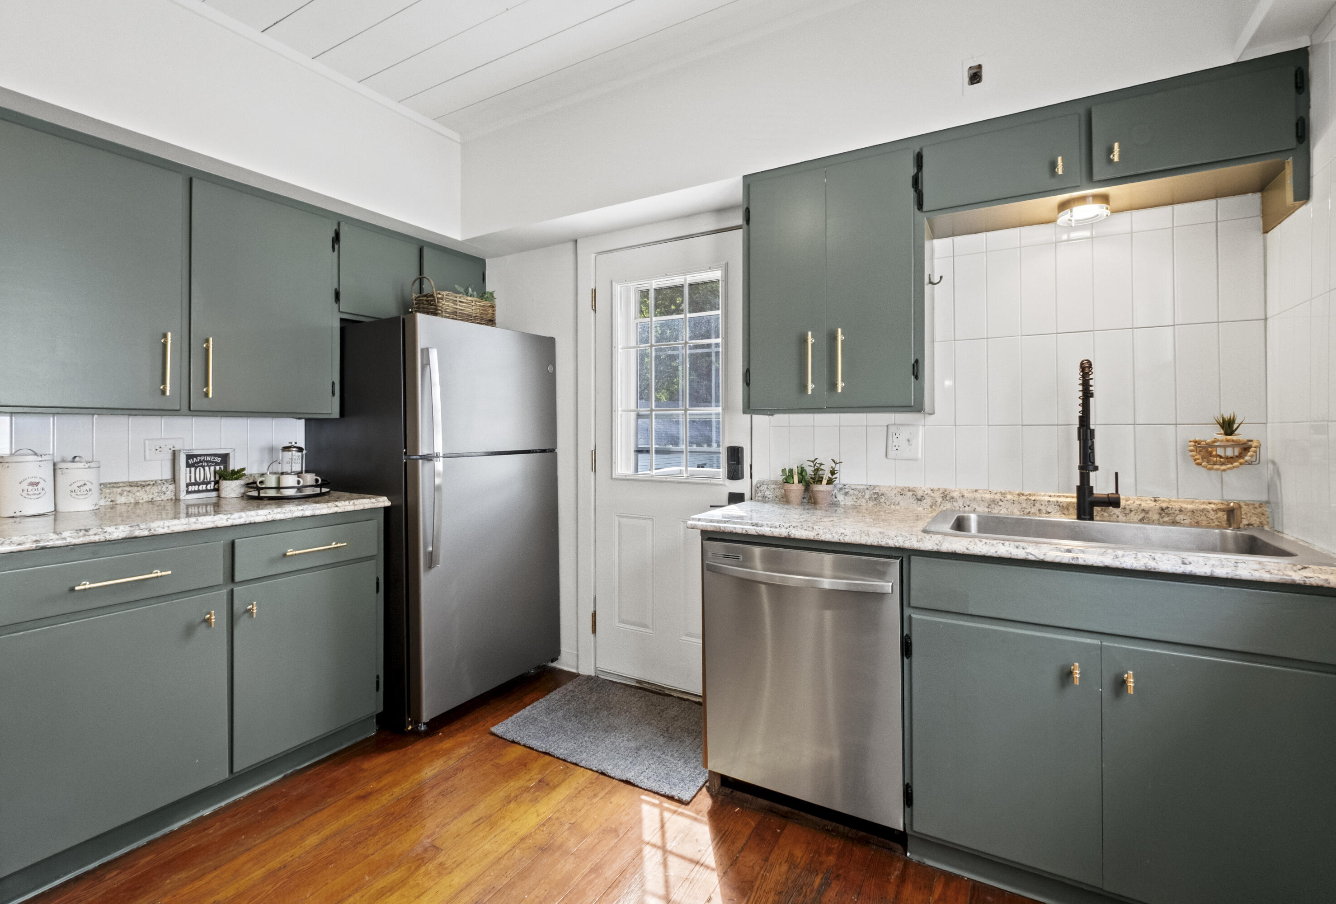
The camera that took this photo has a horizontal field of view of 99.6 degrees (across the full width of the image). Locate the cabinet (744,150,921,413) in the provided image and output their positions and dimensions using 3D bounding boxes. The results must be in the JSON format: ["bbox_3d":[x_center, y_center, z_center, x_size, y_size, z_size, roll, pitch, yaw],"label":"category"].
[{"bbox_3d":[0.623,-0.600,2.124,0.620,0.900,0.290,1,1,28],"label":"cabinet"}]

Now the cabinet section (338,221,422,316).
[{"bbox_3d":[-1.286,-0.782,2.533,0.028,0.374,0.381,1,1,32],"label":"cabinet section"}]

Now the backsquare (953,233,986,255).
[{"bbox_3d":[1.088,-0.744,2.035,0.102,0.065,0.010,1,1,28],"label":"backsquare"}]

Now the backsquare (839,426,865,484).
[{"bbox_3d":[0.728,0.014,2.228,0.102,0.220,0.010,1,1,28],"label":"backsquare"}]

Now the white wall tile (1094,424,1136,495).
[{"bbox_3d":[1.510,0.025,1.912,0.106,0.228,0.012,0,1,29],"label":"white wall tile"}]

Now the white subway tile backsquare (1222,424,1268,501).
[{"bbox_3d":[1.688,0.030,1.653,0.100,0.222,0.010,0,1,29],"label":"white subway tile backsquare"}]

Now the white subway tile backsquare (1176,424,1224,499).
[{"bbox_3d":[1.628,0.029,1.733,0.101,0.228,0.010,1,1,28],"label":"white subway tile backsquare"}]

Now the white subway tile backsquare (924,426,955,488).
[{"bbox_3d":[0.987,0.018,2.047,0.101,0.225,0.010,0,1,30],"label":"white subway tile backsquare"}]

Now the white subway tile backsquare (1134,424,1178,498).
[{"bbox_3d":[1.513,0.029,1.749,0.100,0.222,0.010,0,1,29],"label":"white subway tile backsquare"}]

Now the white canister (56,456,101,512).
[{"bbox_3d":[-2.053,0.110,1.968,0.107,0.188,0.107,1,1,31],"label":"white canister"}]

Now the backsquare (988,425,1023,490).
[{"bbox_3d":[1.161,0.021,1.942,0.100,0.222,0.010,0,1,29],"label":"backsquare"}]

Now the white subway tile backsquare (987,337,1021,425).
[{"bbox_3d":[1.159,-0.243,1.947,0.098,0.302,0.010,0,1,30],"label":"white subway tile backsquare"}]

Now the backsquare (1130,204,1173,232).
[{"bbox_3d":[1.498,-0.718,1.745,0.100,0.070,0.010,0,1,29],"label":"backsquare"}]

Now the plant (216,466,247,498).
[{"bbox_3d":[-1.801,0.123,2.333,0.105,0.127,0.105,0,1,30],"label":"plant"}]

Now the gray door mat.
[{"bbox_3d":[-0.176,1.112,2.308,0.912,0.012,0.612,0,1,30],"label":"gray door mat"}]

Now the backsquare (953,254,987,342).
[{"bbox_3d":[1.072,-0.548,2.000,0.100,0.303,0.010,0,1,30],"label":"backsquare"}]

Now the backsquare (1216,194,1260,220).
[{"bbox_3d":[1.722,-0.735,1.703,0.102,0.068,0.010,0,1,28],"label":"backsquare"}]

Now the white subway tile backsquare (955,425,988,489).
[{"bbox_3d":[1.072,0.019,1.990,0.100,0.222,0.010,0,1,29],"label":"white subway tile backsquare"}]

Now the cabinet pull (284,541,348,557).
[{"bbox_3d":[-1.321,0.366,2.124,0.036,0.013,0.212,1,1,31],"label":"cabinet pull"}]

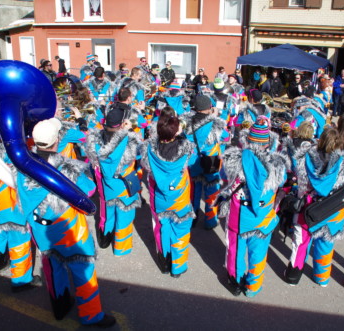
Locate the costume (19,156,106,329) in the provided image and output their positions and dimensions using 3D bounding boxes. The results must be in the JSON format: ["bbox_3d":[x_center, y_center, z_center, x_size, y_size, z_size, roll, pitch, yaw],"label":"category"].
[{"bbox_3d":[-0.936,0.615,3.298,0.660,1.480,0.480,8,18,20],"label":"costume"}]

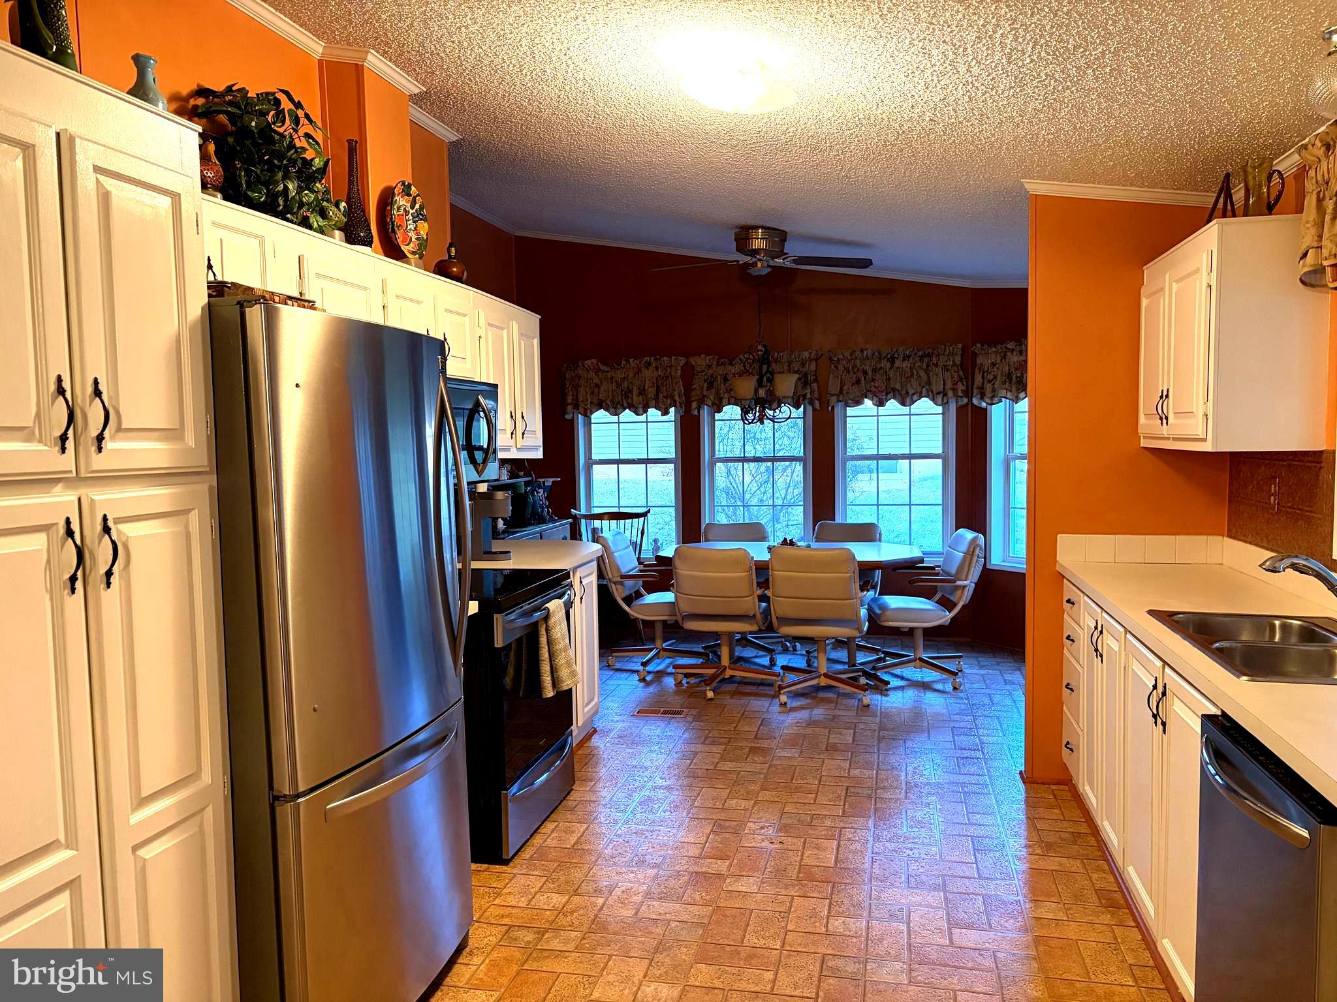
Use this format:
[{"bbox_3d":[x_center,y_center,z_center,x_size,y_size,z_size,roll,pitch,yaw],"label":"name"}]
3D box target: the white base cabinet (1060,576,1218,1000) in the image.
[{"bbox_3d":[1.689,0.800,3.077,0.600,0.860,2.050,0,4,13],"label":"white base cabinet"}]

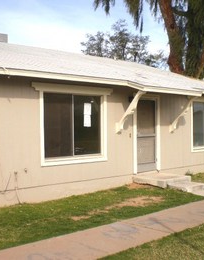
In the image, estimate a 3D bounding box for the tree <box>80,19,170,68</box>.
[{"bbox_3d":[1.659,-3.273,27.044,7.000,9.296,7.000,-1,1,0],"label":"tree"}]

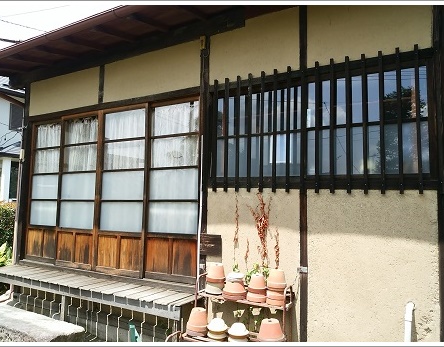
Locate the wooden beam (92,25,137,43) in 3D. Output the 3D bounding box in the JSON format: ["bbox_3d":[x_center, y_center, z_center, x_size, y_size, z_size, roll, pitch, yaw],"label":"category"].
[{"bbox_3d":[-1.029,-1.389,3.418,0.060,0.075,0.580,-1,8,28],"label":"wooden beam"}]

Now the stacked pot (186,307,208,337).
[{"bbox_3d":[-0.183,1.121,2.627,0.161,0.177,0.161,1,-4,0],"label":"stacked pot"}]

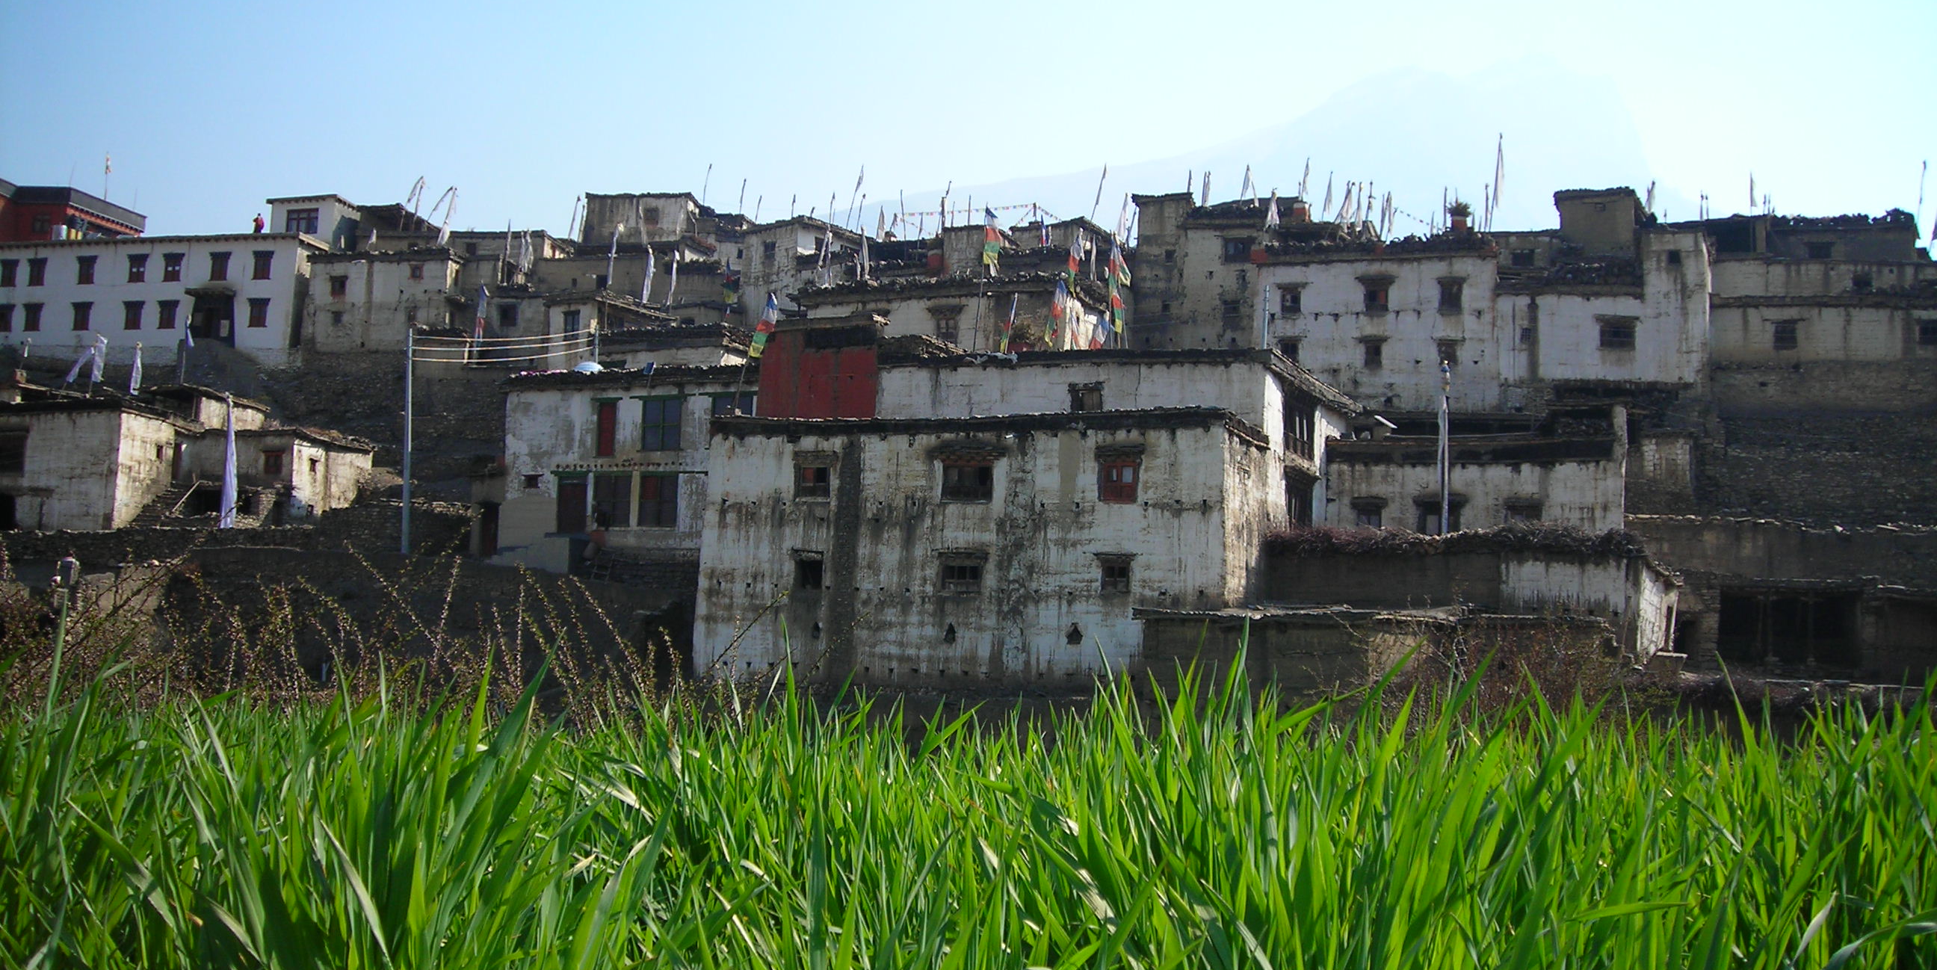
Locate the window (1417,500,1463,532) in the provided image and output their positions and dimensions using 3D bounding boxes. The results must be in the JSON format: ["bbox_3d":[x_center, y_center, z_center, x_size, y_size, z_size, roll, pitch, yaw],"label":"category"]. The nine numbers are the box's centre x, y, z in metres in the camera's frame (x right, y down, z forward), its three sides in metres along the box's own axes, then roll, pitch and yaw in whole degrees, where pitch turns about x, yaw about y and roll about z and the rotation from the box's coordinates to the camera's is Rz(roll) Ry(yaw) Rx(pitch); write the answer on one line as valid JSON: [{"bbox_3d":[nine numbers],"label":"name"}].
[{"bbox_3d":[17.514,1.209,79.000,1.650,1.350,0.180,0,-1,15],"label":"window"}]

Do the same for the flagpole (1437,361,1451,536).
[{"bbox_3d":[16.339,-1.169,73.000,0.450,6.200,0.250,0,-1,10],"label":"flagpole"}]

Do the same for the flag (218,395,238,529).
[{"bbox_3d":[-26.449,-0.784,76.000,0.600,4.900,0.300,0,-1,10],"label":"flag"}]

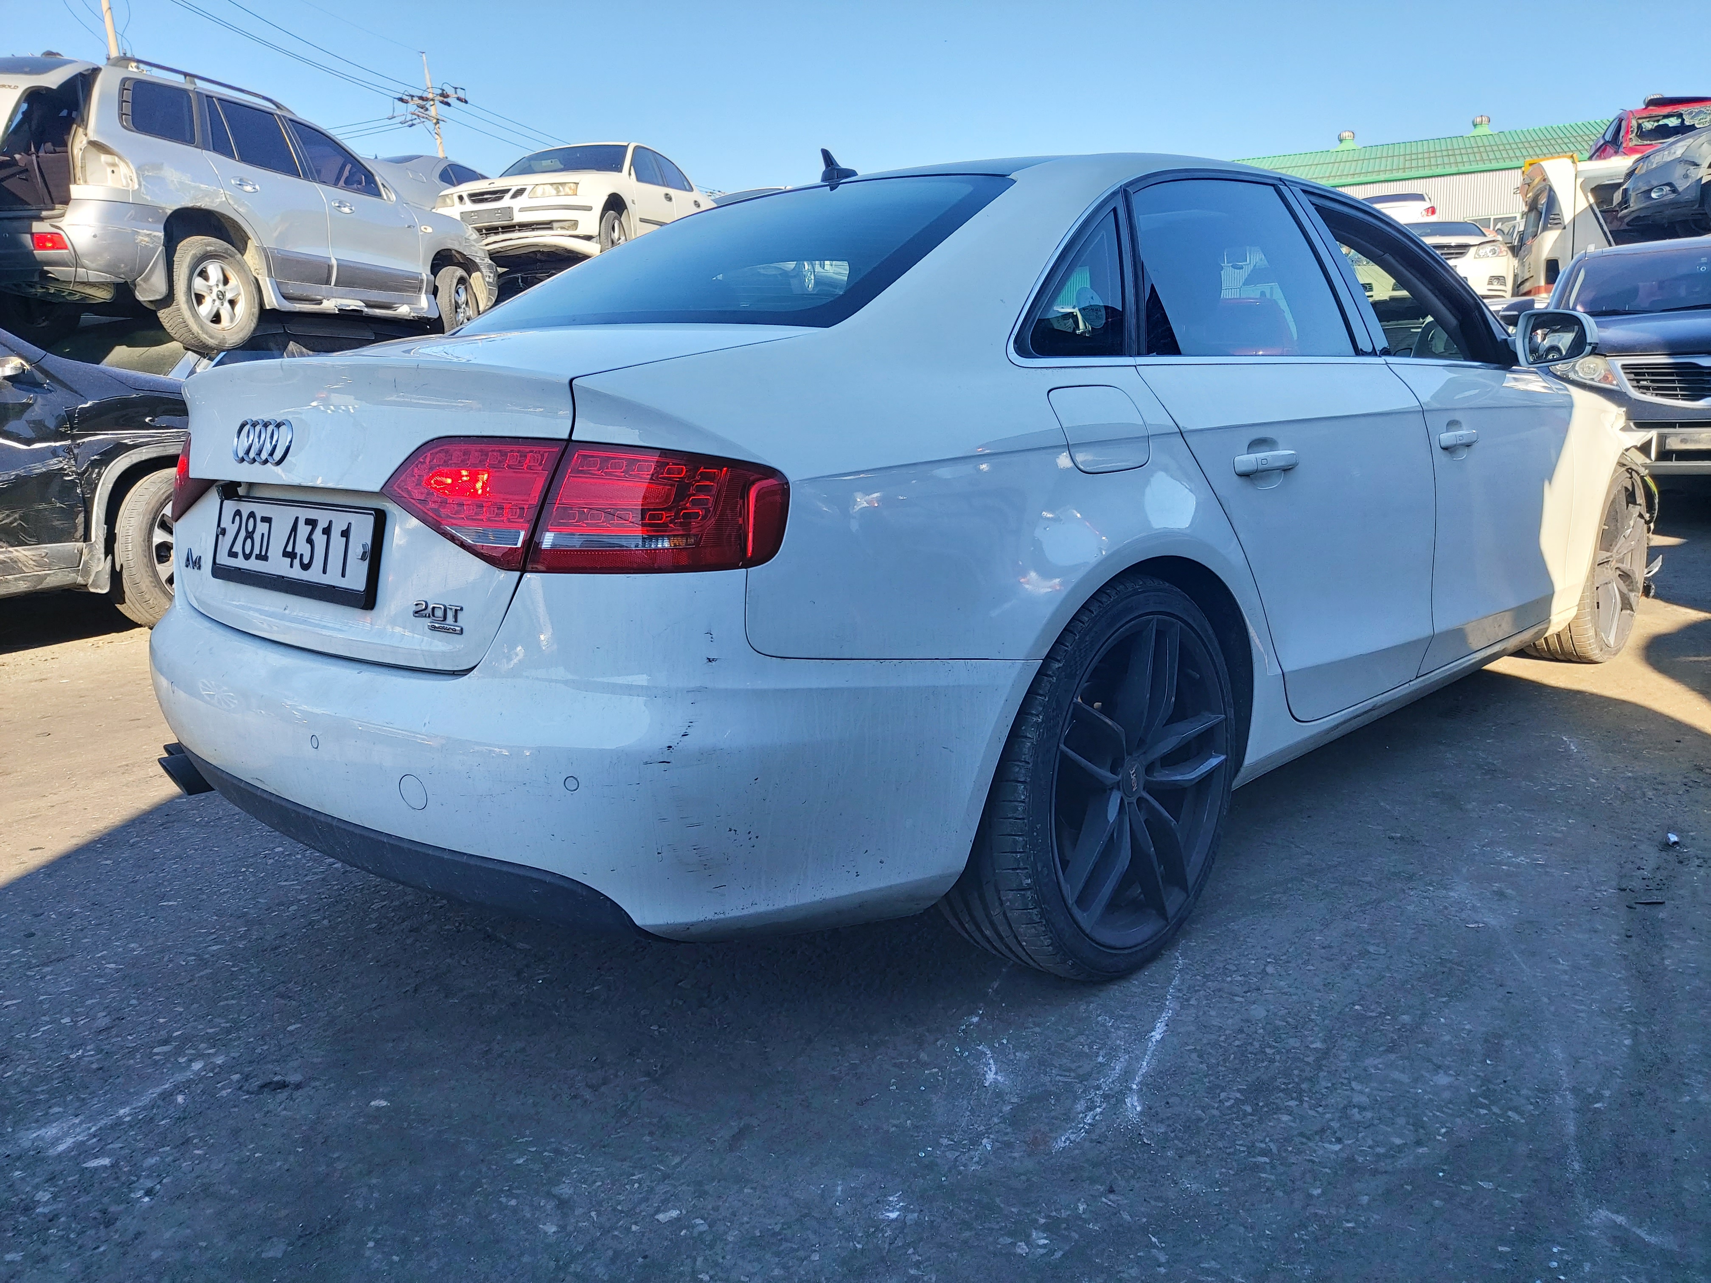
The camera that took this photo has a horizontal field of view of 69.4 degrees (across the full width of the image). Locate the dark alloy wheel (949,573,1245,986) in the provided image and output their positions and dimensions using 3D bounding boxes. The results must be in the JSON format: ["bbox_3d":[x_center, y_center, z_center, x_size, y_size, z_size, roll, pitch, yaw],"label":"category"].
[{"bbox_3d":[0.366,0.207,1.965,0.230,0.640,0.640,8,15,43],"label":"dark alloy wheel"}]

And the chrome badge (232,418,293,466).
[{"bbox_3d":[-0.843,-0.282,1.749,0.193,0.067,0.012,8,3,43],"label":"chrome badge"}]

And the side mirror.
[{"bbox_3d":[1.762,-0.766,3.110,0.120,0.143,0.200,-11,14,-39],"label":"side mirror"}]

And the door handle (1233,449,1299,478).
[{"bbox_3d":[0.677,-0.298,2.029,0.043,0.035,0.212,8,15,43],"label":"door handle"}]

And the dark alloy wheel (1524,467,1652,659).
[{"bbox_3d":[2.310,-0.255,3.940,0.230,0.640,0.640,8,15,44],"label":"dark alloy wheel"}]

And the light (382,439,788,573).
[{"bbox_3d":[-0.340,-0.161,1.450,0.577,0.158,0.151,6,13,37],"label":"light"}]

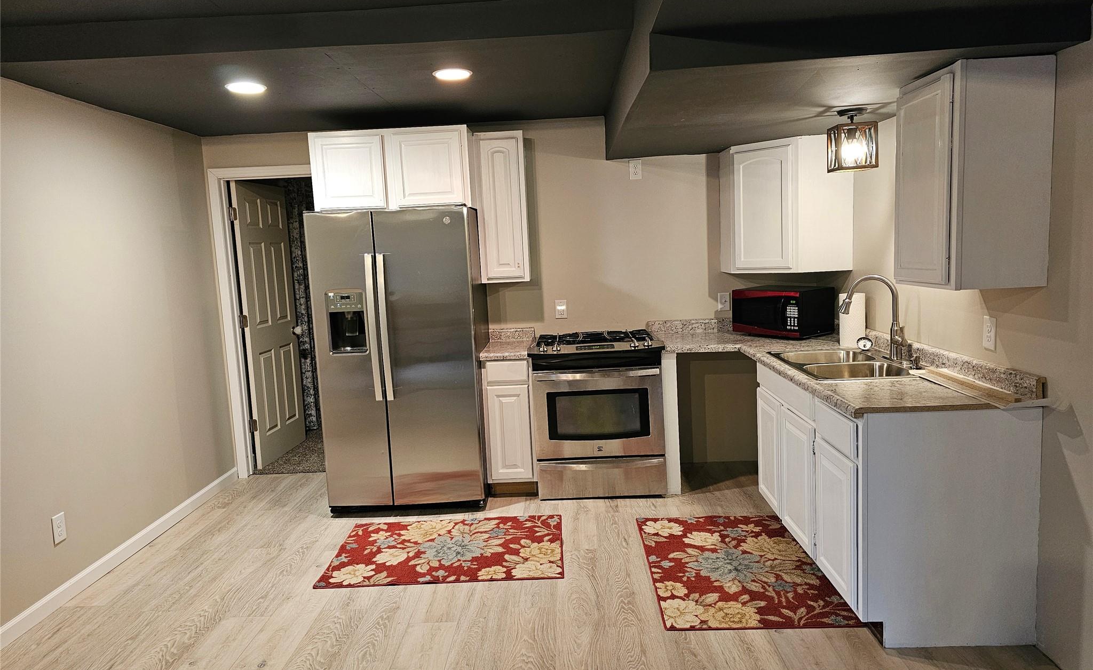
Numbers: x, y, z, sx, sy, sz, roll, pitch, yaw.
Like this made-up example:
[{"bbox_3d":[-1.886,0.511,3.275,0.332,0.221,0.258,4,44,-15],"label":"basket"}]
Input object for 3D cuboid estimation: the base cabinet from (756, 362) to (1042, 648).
[{"bbox_3d":[1.449,0.621,3.269,0.642,0.876,1.363,-2,7,2],"label":"base cabinet"}]

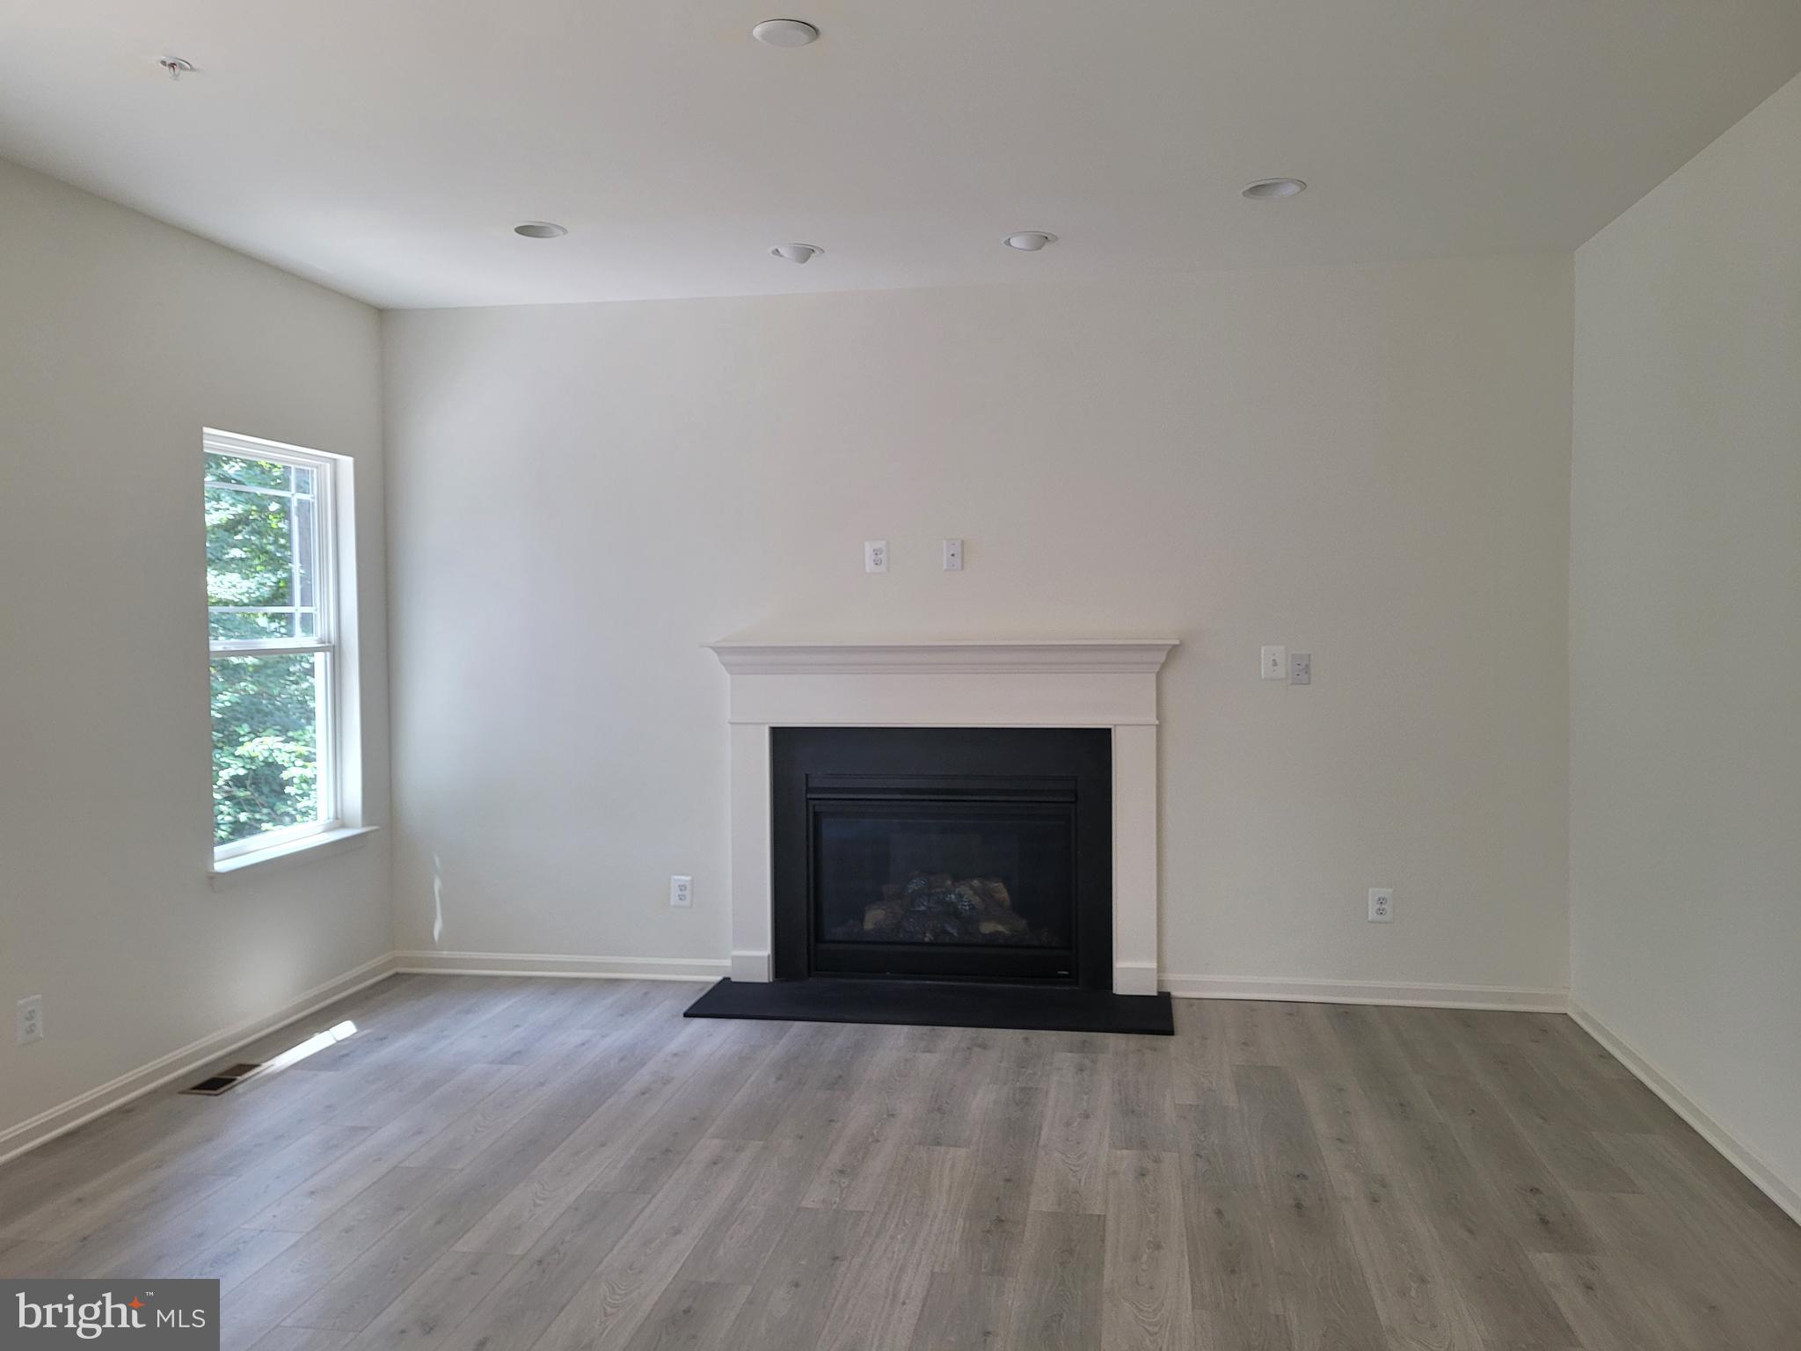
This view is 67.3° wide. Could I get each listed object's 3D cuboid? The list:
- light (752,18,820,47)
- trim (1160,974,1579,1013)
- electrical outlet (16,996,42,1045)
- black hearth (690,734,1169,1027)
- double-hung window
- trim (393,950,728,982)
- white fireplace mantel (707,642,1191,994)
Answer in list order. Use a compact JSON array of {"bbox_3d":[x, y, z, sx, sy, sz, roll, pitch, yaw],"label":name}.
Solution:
[{"bbox_3d":[-0.247,-1.384,2.924,0.140,0.032,0.140,0,2,0],"label":"light"},{"bbox_3d":[1.706,1.189,5.052,1.461,0.095,0.027,0,2,9],"label":"trim"},{"bbox_3d":[-2.427,0.966,3.776,0.009,0.122,0.082,0,2,9],"label":"electrical outlet"},{"bbox_3d":[0.111,0.732,5.064,1.779,1.031,0.485,0,2,9],"label":"black hearth"},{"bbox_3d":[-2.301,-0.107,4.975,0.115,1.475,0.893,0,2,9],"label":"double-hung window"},{"bbox_3d":[-1.391,1.191,5.565,1.469,0.095,0.027,0,2,9],"label":"trim"},{"bbox_3d":[0.144,0.548,5.210,1.817,1.353,0.170,0,2,9],"label":"white fireplace mantel"}]

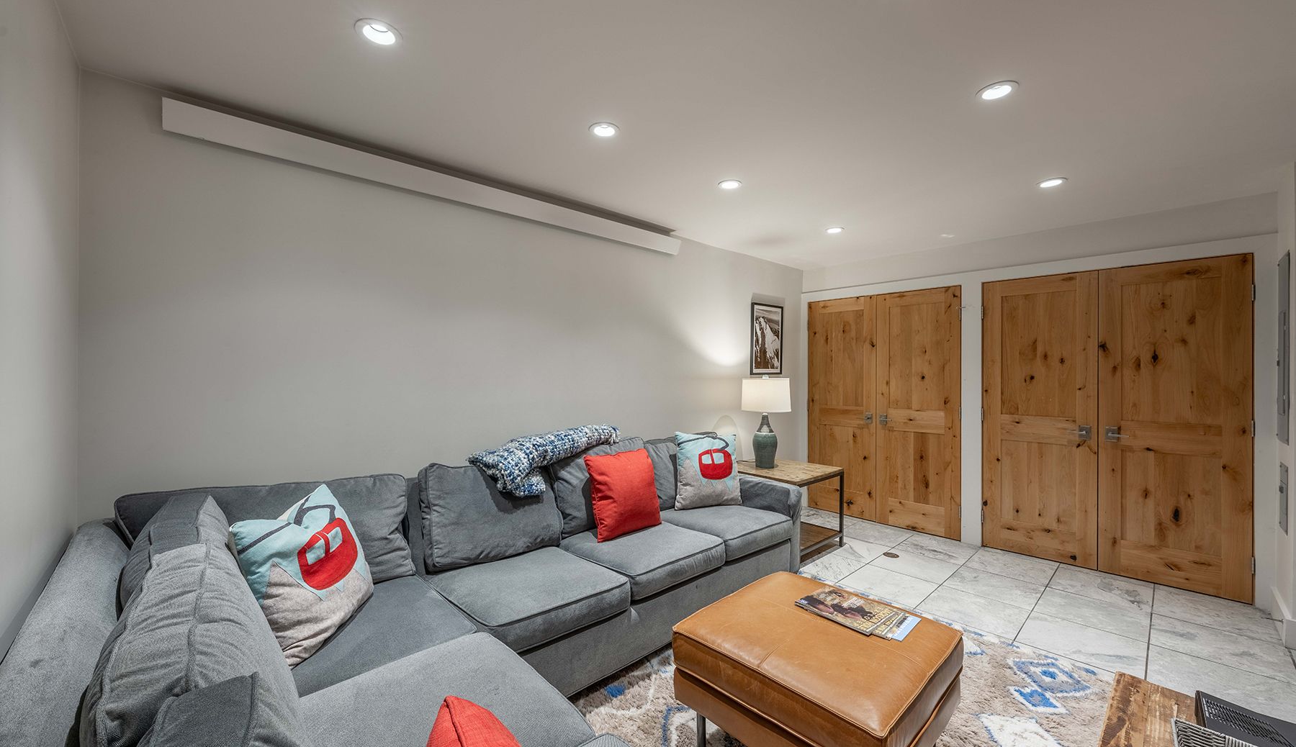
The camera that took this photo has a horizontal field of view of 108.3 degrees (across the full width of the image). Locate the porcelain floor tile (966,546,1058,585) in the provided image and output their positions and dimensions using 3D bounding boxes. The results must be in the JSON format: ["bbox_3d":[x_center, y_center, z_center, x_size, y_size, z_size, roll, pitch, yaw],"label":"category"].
[{"bbox_3d":[2.515,1.354,3.261,0.456,0.010,0.456,0,0,-42],"label":"porcelain floor tile"}]

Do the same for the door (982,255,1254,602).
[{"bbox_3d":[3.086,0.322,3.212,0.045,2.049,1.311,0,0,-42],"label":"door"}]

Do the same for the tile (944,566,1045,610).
[{"bbox_3d":[2.179,1.351,2.957,0.456,0.010,0.456,0,0,-42],"label":"tile"}]

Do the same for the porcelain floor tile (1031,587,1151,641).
[{"bbox_3d":[2.483,1.350,2.620,0.456,0.010,0.456,0,0,-42],"label":"porcelain floor tile"}]

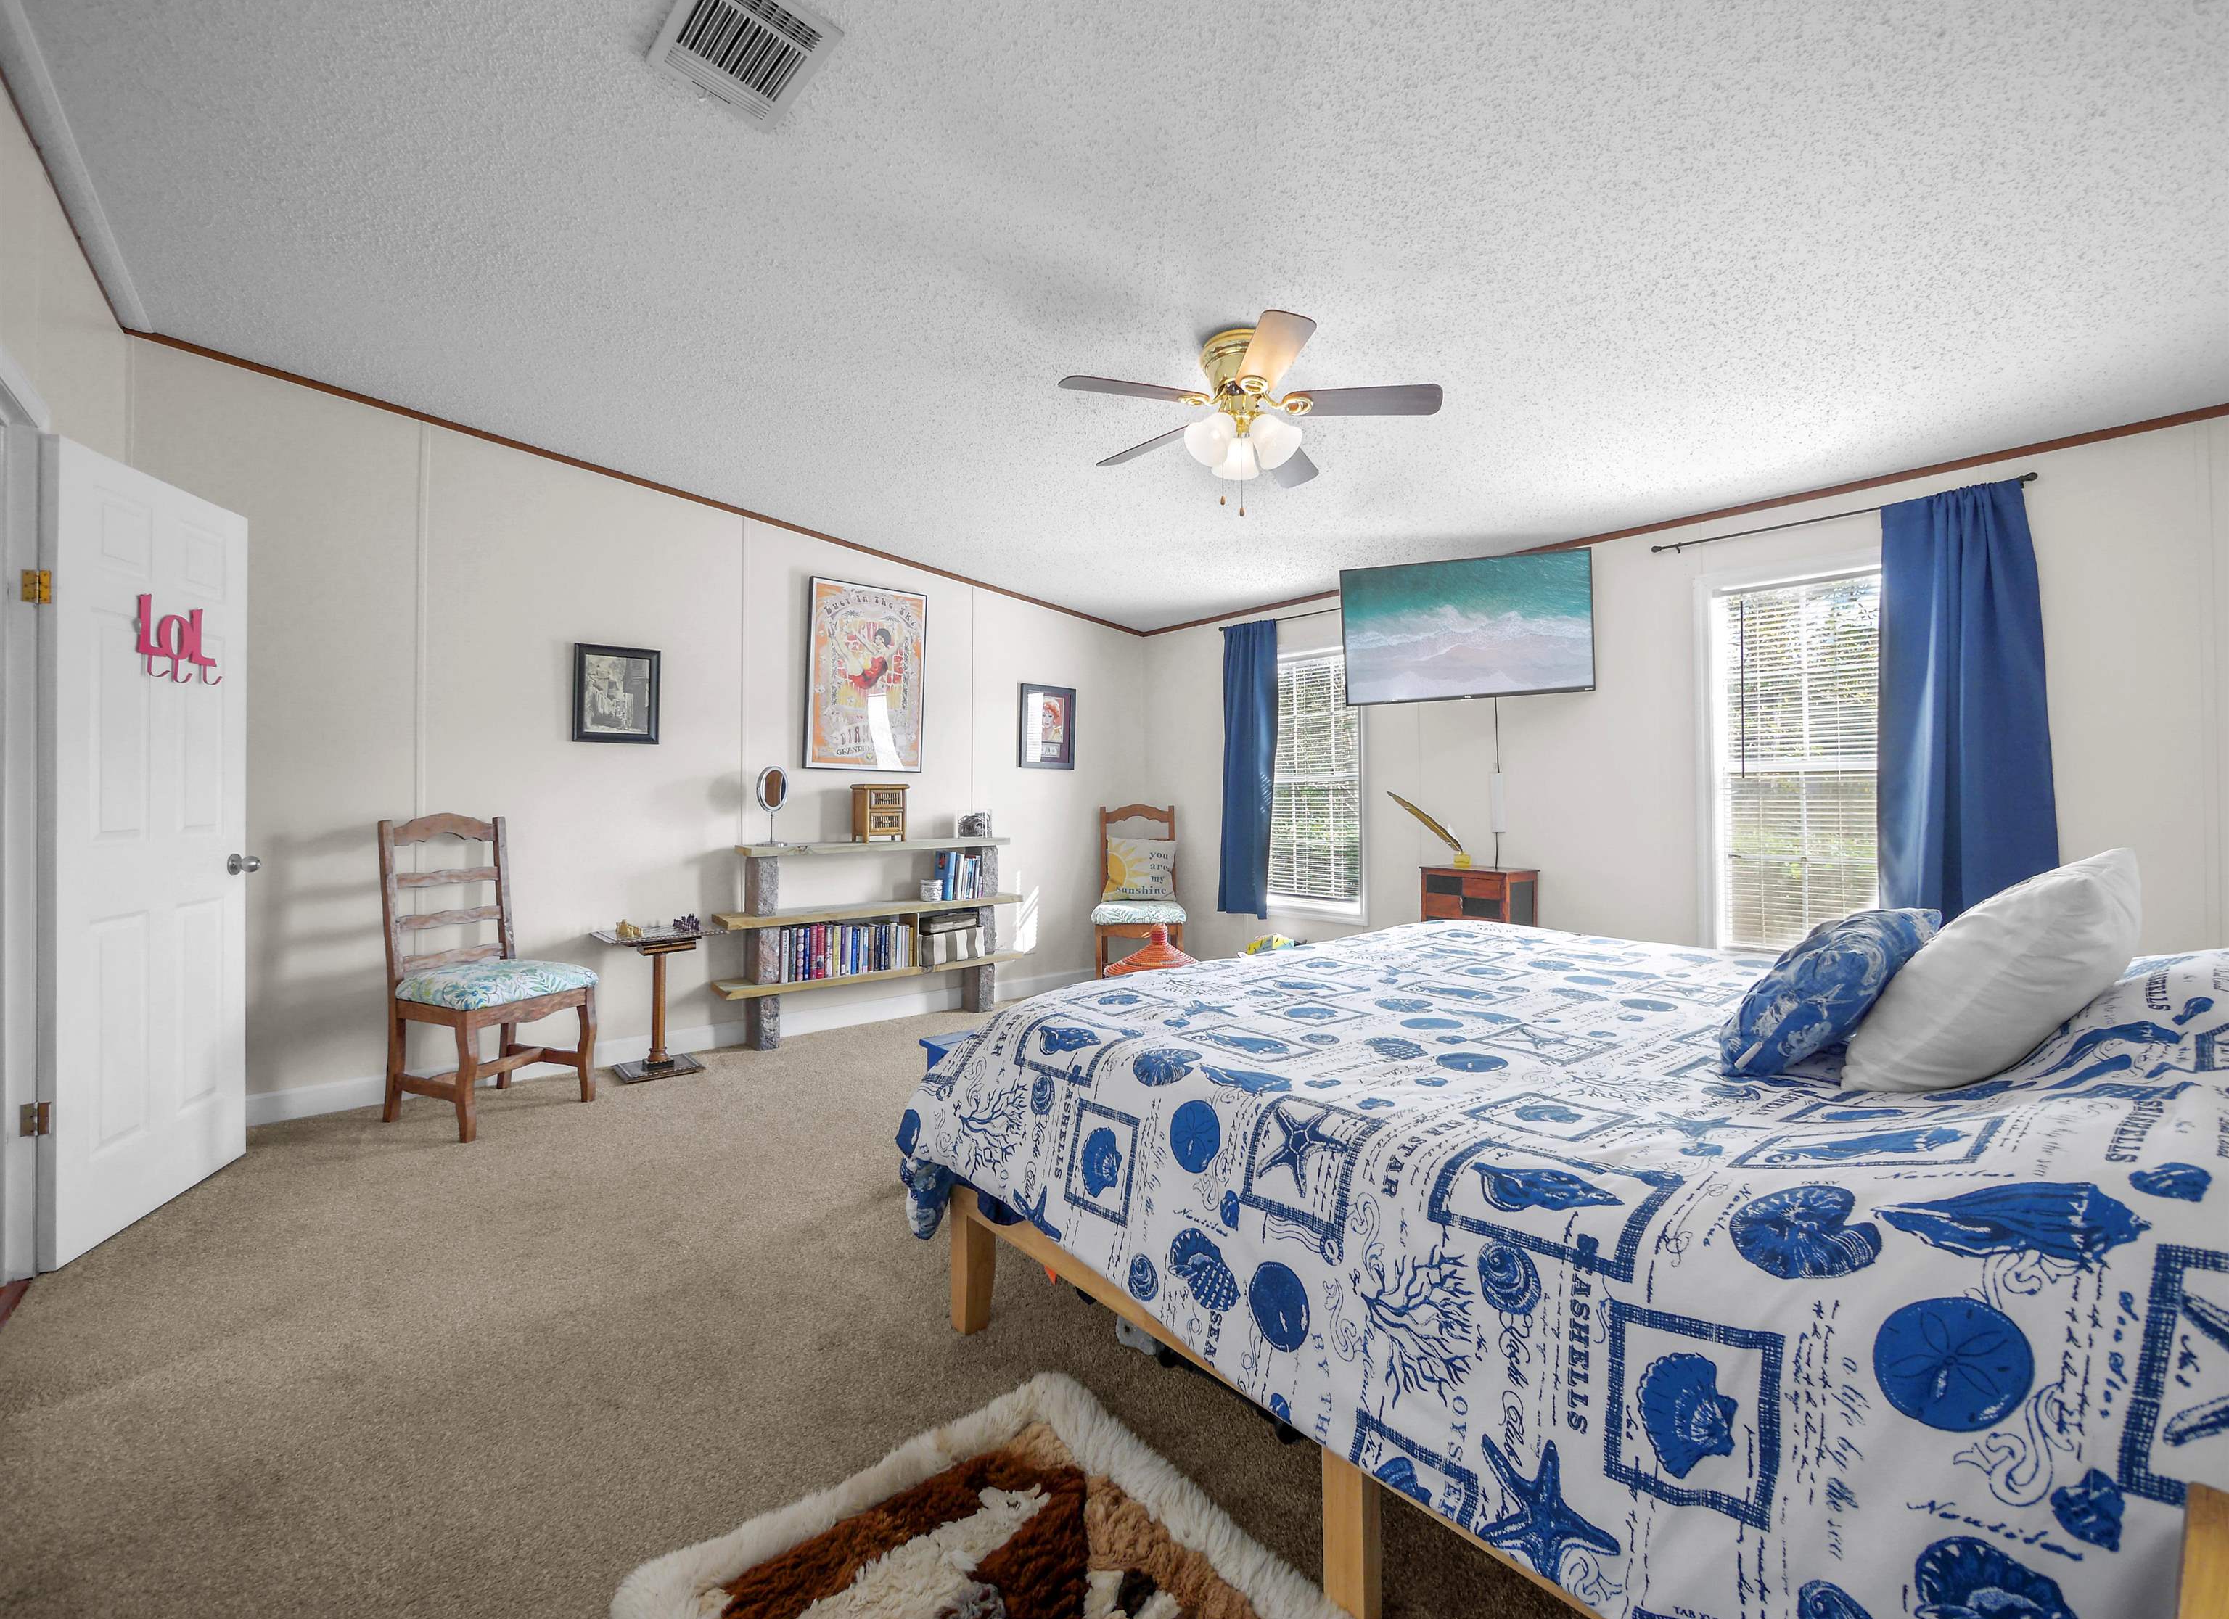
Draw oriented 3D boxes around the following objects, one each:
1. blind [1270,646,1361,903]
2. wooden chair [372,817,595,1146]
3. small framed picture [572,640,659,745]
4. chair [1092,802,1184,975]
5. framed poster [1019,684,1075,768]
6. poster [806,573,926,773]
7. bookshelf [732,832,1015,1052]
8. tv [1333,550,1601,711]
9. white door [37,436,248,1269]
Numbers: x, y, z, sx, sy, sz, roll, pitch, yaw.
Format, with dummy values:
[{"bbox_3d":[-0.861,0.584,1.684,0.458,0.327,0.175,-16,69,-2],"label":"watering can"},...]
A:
[{"bbox_3d":[1.057,-0.170,5.031,0.050,1.340,0.720,0,0,-42],"label":"blind"},{"bbox_3d":[-2.264,0.556,3.266,0.490,1.080,0.480,0,0,23],"label":"wooden chair"},{"bbox_3d":[-2.127,-0.488,3.865,0.328,0.411,0.025,0,0,-42],"label":"small framed picture"},{"bbox_3d":[0.156,0.540,5.379,0.500,1.100,0.500,0,0,2],"label":"chair"},{"bbox_3d":[-0.400,-0.488,5.399,0.410,0.490,0.030,0,0,-42],"label":"framed poster"},{"bbox_3d":[-1.263,-0.673,4.633,0.648,0.945,0.025,0,0,-42],"label":"poster"},{"bbox_3d":[-1.168,0.629,4.568,1.580,0.940,0.190,0,0,-42],"label":"bookshelf"},{"bbox_3d":[1.540,-0.787,3.965,1.040,0.605,0.060,-3,2,9],"label":"tv"},{"bbox_3d":[-2.657,0.085,2.505,0.037,2.010,0.750,0,0,-19],"label":"white door"}]

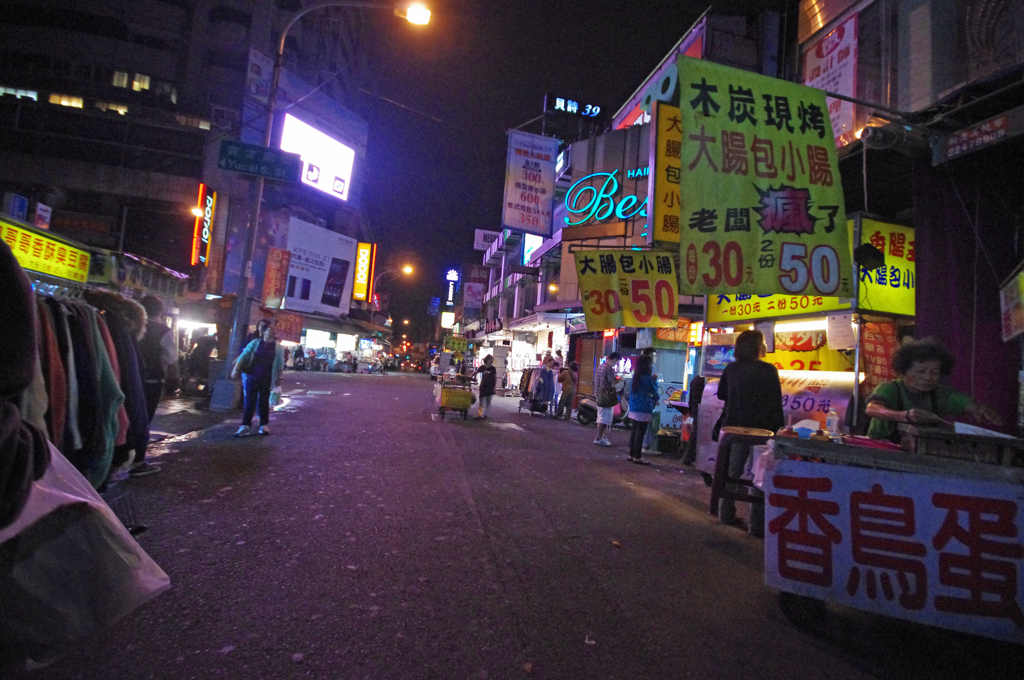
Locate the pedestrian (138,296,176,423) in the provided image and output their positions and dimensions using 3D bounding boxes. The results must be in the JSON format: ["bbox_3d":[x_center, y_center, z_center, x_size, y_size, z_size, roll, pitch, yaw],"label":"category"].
[{"bbox_3d":[-3.384,0.418,4.000,0.520,1.660,0.380,2,-4,34],"label":"pedestrian"}]

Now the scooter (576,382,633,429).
[{"bbox_3d":[2.286,1.520,10.200,1.720,1.100,0.680,3,-4,21],"label":"scooter"}]

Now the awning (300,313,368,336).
[{"bbox_3d":[-12.205,-0.997,29.300,1.300,1.050,4.700,1,-5,38],"label":"awning"}]

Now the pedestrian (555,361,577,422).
[{"bbox_3d":[1.513,1.392,11.852,0.520,1.570,0.420,7,-5,-37],"label":"pedestrian"}]

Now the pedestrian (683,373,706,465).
[{"bbox_3d":[2.830,1.075,6.500,0.380,1.660,0.500,4,-4,12],"label":"pedestrian"}]

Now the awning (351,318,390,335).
[{"bbox_3d":[-10.726,-0.985,32.300,1.400,0.950,3.100,1,-5,38],"label":"awning"}]

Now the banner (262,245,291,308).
[{"bbox_3d":[-8.843,-2.309,16.000,0.880,2.250,0.060,6,-4,-16],"label":"banner"}]

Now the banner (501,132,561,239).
[{"bbox_3d":[0.532,-4.613,12.600,1.500,2.900,0.060,6,-4,-14],"label":"banner"}]

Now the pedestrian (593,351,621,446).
[{"bbox_3d":[1.768,1.065,7.866,0.450,1.690,0.460,6,-4,-21],"label":"pedestrian"}]

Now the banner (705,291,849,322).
[{"bbox_3d":[2.668,-0.605,4.425,0.090,0.740,1.680,6,-4,-18],"label":"banner"}]

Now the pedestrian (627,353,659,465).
[{"bbox_3d":[1.962,1.019,6.395,0.370,1.600,0.450,7,-5,-37],"label":"pedestrian"}]

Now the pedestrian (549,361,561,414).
[{"bbox_3d":[1.281,1.450,12.613,0.420,1.530,0.320,5,-4,-6],"label":"pedestrian"}]

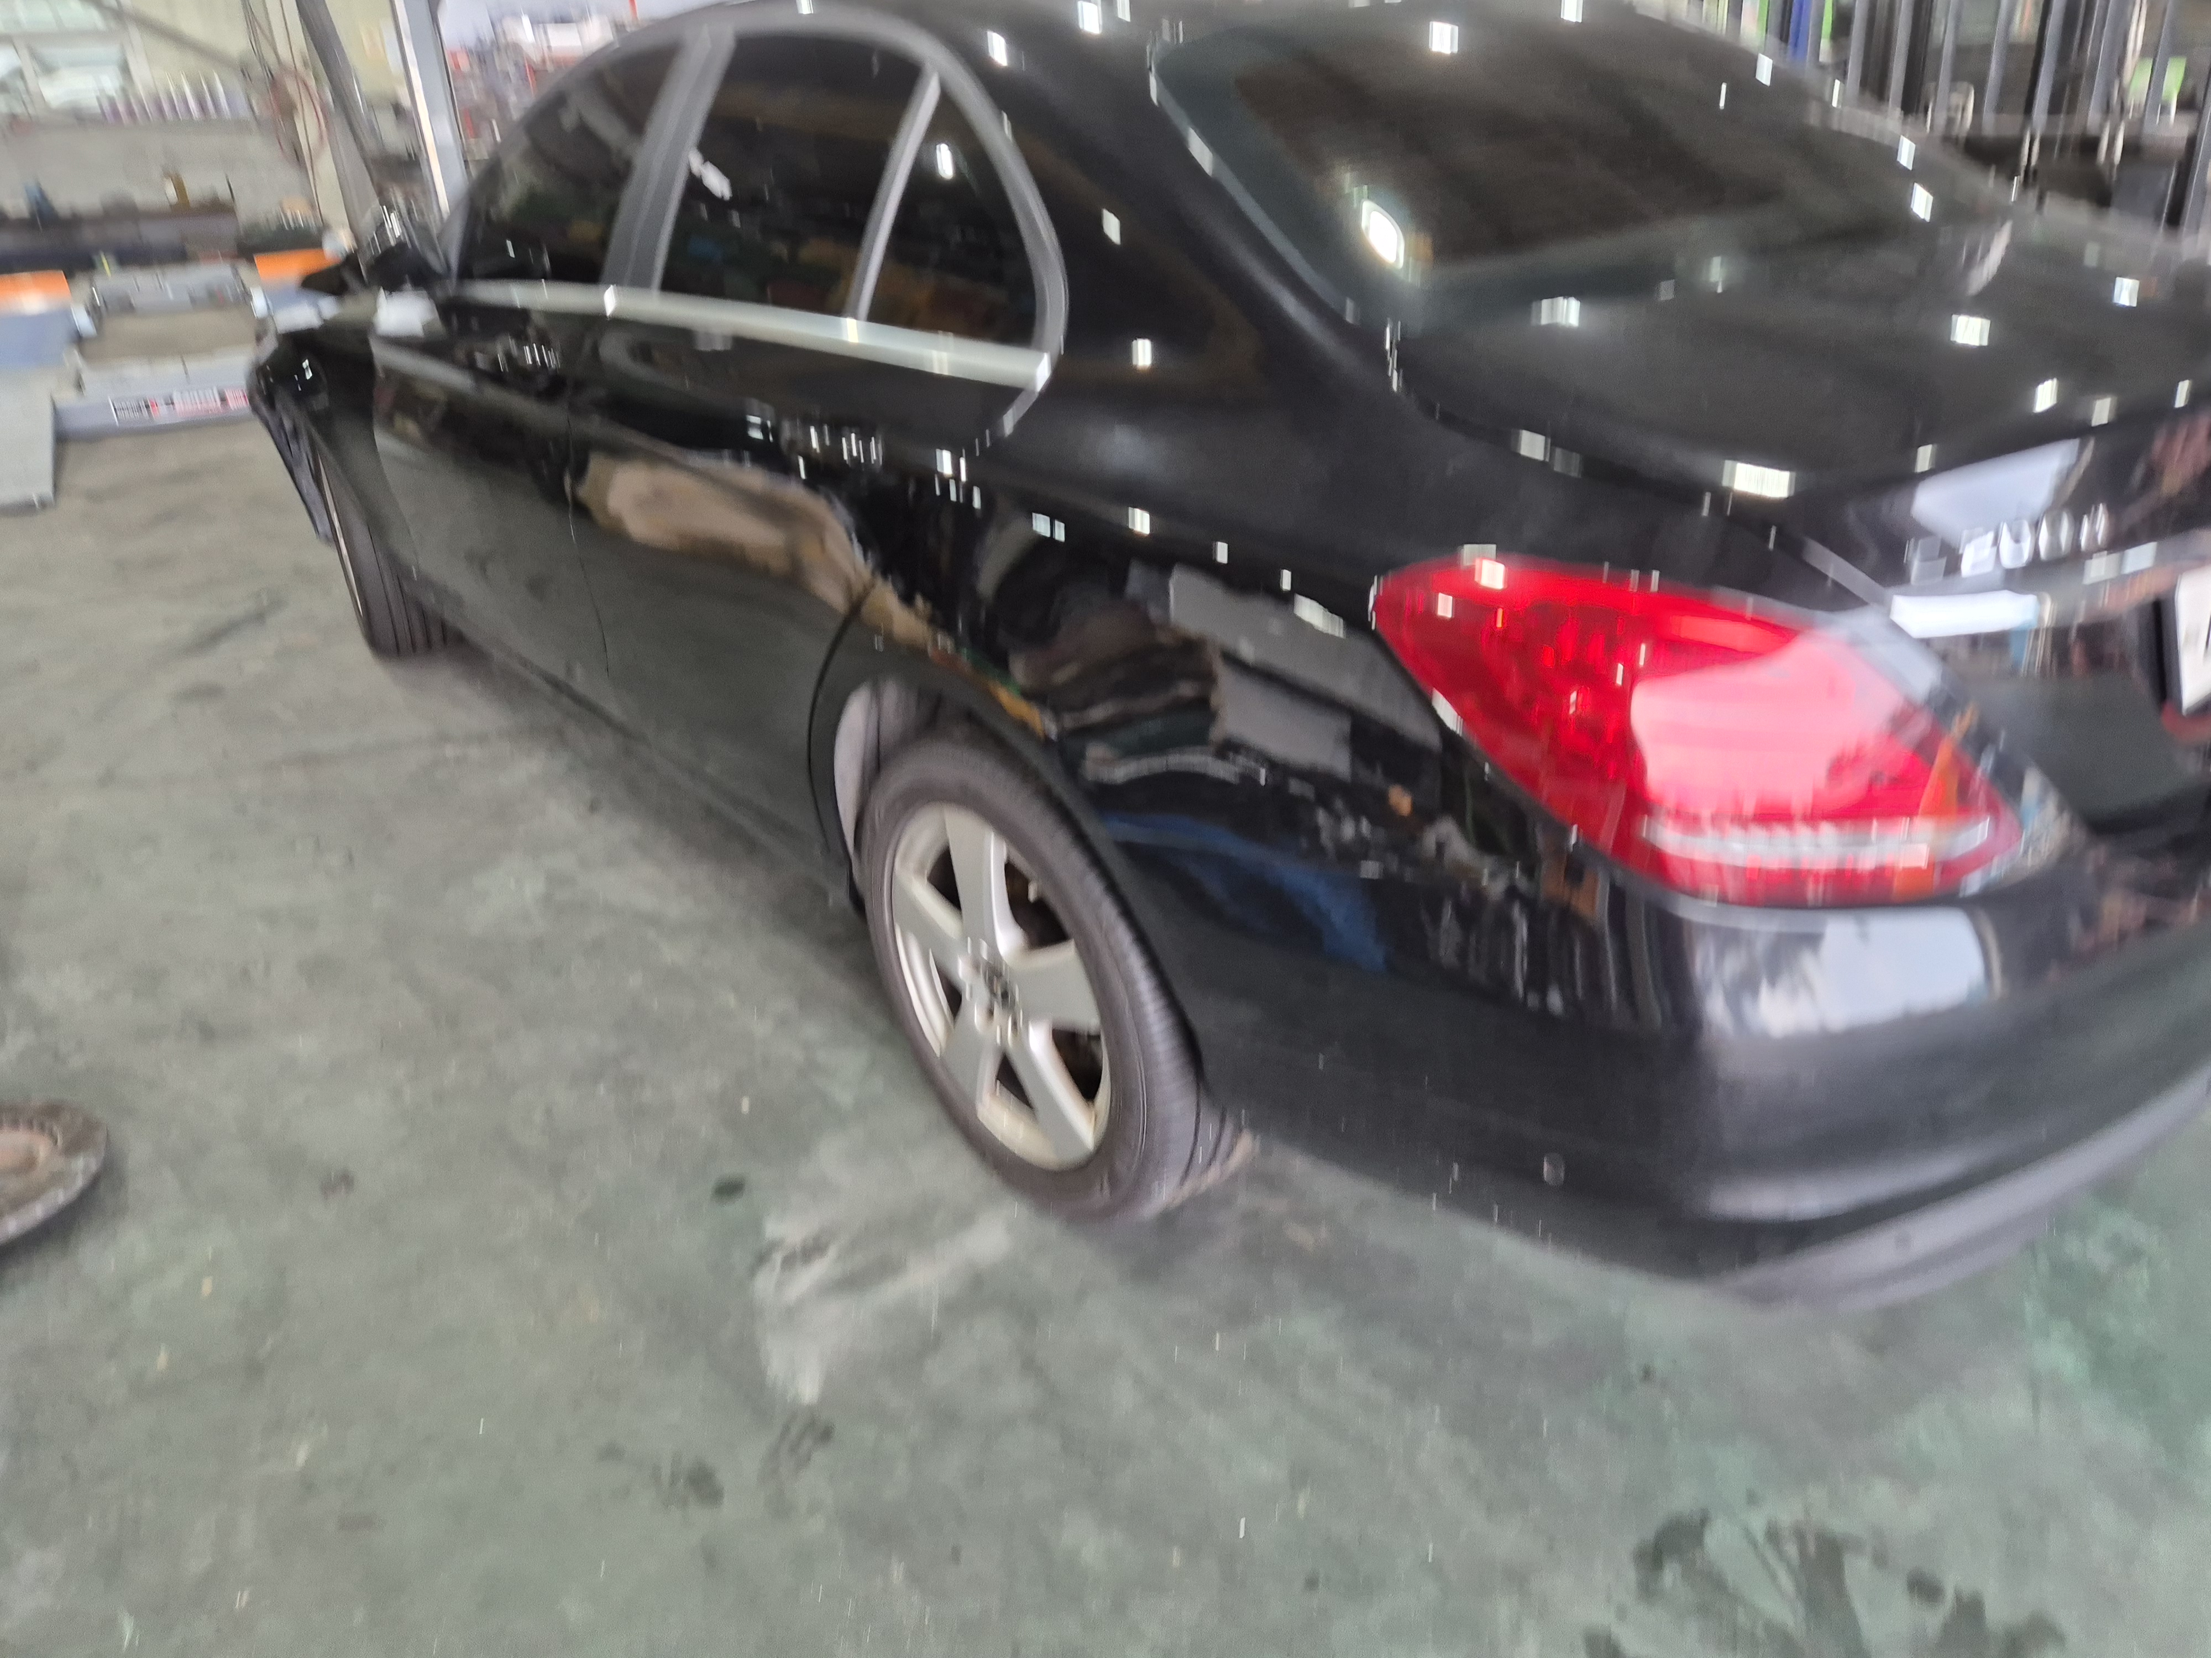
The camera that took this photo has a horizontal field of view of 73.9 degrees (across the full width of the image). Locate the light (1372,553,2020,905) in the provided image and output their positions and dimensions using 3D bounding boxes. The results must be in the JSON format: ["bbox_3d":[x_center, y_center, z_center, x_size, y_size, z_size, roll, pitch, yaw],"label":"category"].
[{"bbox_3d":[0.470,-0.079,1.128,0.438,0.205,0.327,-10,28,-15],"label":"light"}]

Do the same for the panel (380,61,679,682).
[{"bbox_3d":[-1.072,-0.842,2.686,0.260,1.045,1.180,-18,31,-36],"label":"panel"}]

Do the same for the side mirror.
[{"bbox_3d":[-1.255,-1.032,2.615,0.185,0.160,0.140,-22,33,-34],"label":"side mirror"}]

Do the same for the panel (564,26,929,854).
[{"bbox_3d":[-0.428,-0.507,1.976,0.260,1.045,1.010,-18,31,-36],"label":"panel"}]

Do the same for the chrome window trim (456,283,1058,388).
[{"bbox_3d":[-0.633,-0.719,2.068,0.065,0.065,1.750,-22,32,-34],"label":"chrome window trim"}]

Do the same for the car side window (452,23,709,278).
[{"bbox_3d":[-0.955,-1.160,2.553,0.071,0.431,0.893,10,13,-44],"label":"car side window"}]

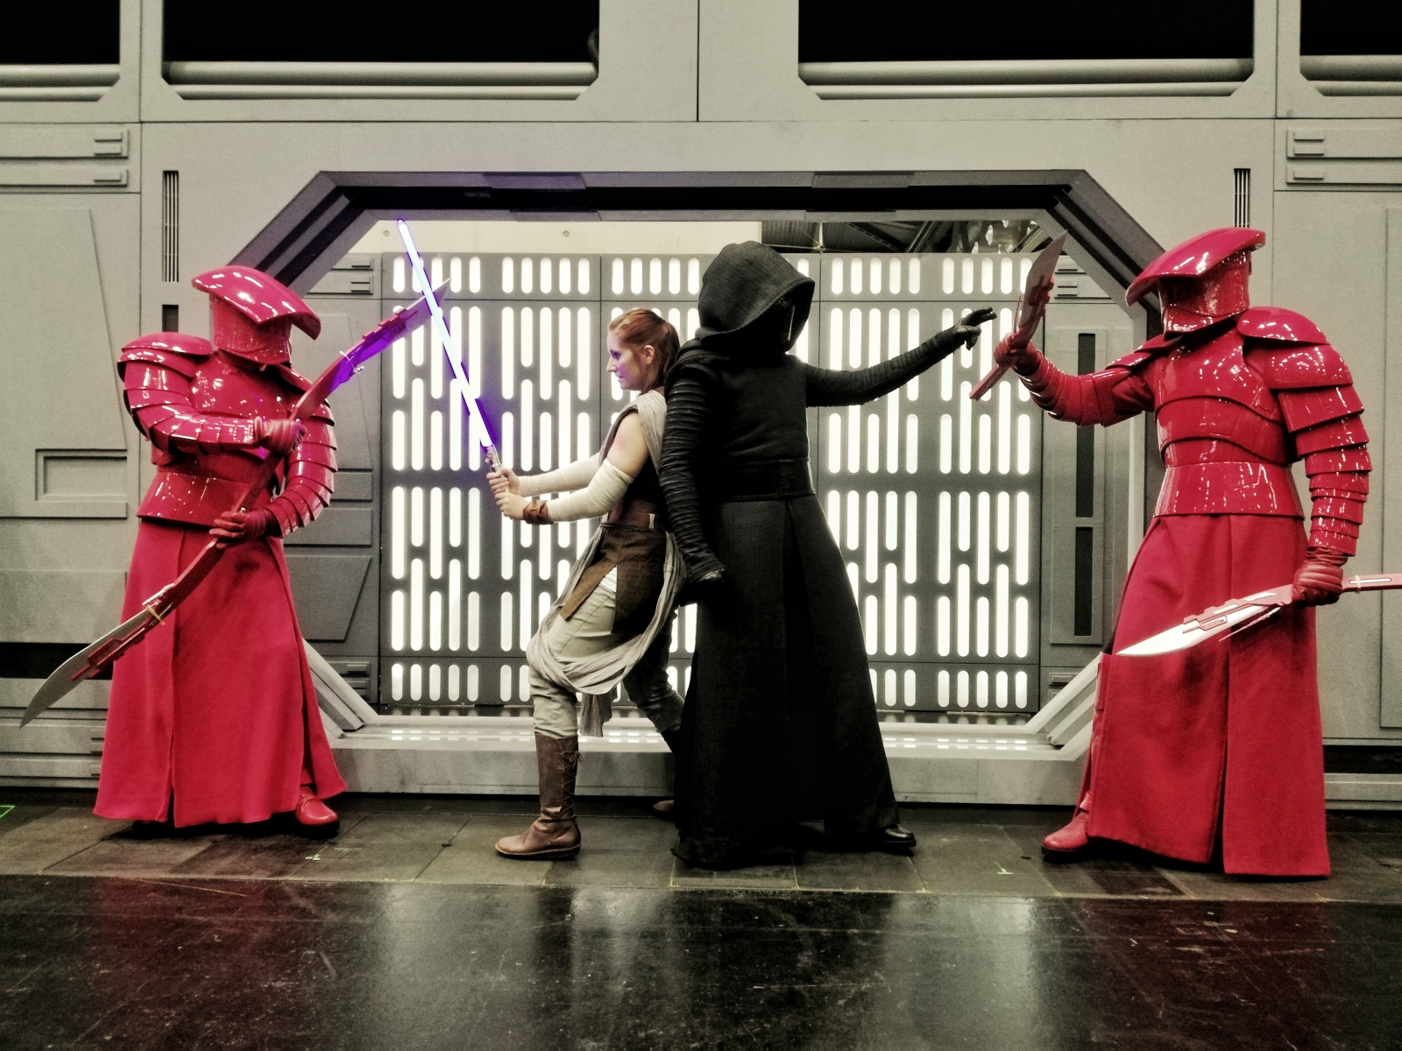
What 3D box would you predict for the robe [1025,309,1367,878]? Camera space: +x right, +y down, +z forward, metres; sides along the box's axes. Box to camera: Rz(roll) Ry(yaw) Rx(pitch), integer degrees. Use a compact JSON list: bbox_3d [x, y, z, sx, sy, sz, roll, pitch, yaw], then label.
[{"bbox_3d":[1.470,0.185,3.120,0.800,1.600,0.680,1,1,43],"label":"robe"}]

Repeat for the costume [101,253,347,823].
[{"bbox_3d":[-1.590,0.052,3.470,0.760,1.850,0.650,0,1,-38],"label":"costume"}]

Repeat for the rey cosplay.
[{"bbox_3d":[-0.330,0.144,3.340,0.680,1.690,0.550,1,0,2],"label":"rey cosplay"}]

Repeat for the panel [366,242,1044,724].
[{"bbox_3d":[0.030,-0.253,5.630,3.480,2.410,0.120,1,0,1],"label":"panel"}]

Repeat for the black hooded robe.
[{"bbox_3d":[0.360,0.060,3.270,0.800,1.870,0.830,1,1,42],"label":"black hooded robe"}]

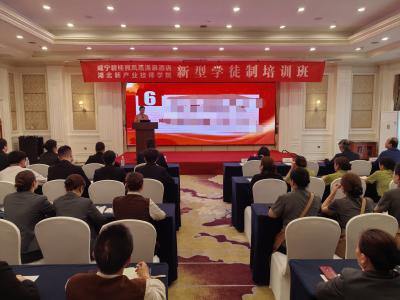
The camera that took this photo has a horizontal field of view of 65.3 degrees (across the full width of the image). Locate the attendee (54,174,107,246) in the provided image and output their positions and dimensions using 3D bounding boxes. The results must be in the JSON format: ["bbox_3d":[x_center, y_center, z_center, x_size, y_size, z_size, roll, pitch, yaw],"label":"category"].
[{"bbox_3d":[-1.159,0.836,3.106,0.530,1.170,0.780,0,7,4],"label":"attendee"}]

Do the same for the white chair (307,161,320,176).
[{"bbox_3d":[1.893,0.620,5.841,0.460,0.920,0.560,-1,7,-2],"label":"white chair"}]

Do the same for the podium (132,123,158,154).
[{"bbox_3d":[-1.584,-0.200,9.081,0.710,1.160,0.500,-1,7,-2],"label":"podium"}]

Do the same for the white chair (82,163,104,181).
[{"bbox_3d":[-1.815,0.671,5.643,0.460,0.940,0.560,0,6,-2],"label":"white chair"}]

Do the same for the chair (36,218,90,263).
[{"bbox_3d":[-1.151,0.986,2.902,0.460,0.920,0.560,-1,7,-2],"label":"chair"}]

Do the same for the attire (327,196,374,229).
[{"bbox_3d":[1.380,0.701,2.928,0.450,0.580,0.340,-1,7,-6],"label":"attire"}]

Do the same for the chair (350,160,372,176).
[{"bbox_3d":[2.855,0.614,5.831,0.460,0.920,0.560,-1,7,-2],"label":"chair"}]

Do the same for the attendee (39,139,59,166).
[{"bbox_3d":[-2.736,0.469,5.864,0.520,1.300,0.780,1,6,8],"label":"attendee"}]

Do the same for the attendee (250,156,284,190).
[{"bbox_3d":[0.930,0.676,4.385,0.520,1.200,0.720,0,6,-2],"label":"attendee"}]

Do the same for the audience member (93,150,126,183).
[{"bbox_3d":[-1.286,0.635,4.527,0.520,1.240,0.780,-1,7,-2],"label":"audience member"}]

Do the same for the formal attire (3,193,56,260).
[{"bbox_3d":[-1.627,0.689,2.979,0.510,0.610,0.460,0,7,4],"label":"formal attire"}]

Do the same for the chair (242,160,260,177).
[{"bbox_3d":[1.010,0.638,5.910,0.470,0.930,0.560,0,6,-1],"label":"chair"}]

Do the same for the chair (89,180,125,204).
[{"bbox_3d":[-1.208,0.819,4.330,0.460,0.920,0.560,-1,7,-2],"label":"chair"}]

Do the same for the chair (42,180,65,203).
[{"bbox_3d":[-1.819,0.819,4.368,0.460,0.920,0.560,-1,7,-2],"label":"chair"}]

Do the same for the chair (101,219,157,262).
[{"bbox_3d":[-0.570,0.993,2.790,0.470,0.930,0.560,0,6,-1],"label":"chair"}]

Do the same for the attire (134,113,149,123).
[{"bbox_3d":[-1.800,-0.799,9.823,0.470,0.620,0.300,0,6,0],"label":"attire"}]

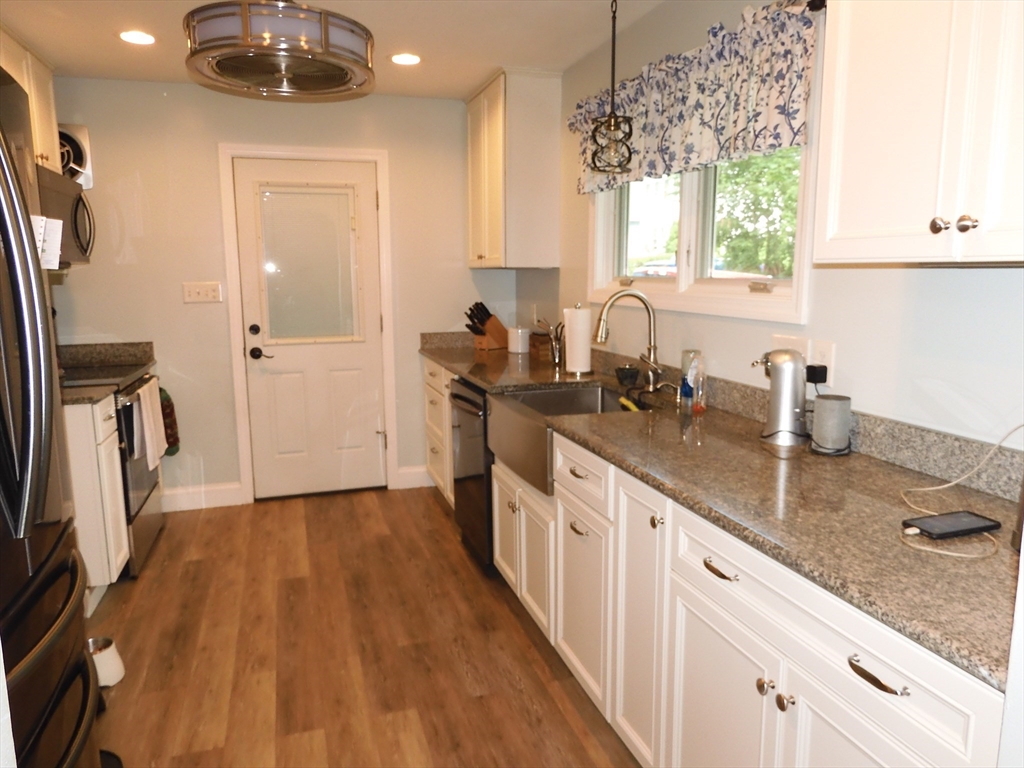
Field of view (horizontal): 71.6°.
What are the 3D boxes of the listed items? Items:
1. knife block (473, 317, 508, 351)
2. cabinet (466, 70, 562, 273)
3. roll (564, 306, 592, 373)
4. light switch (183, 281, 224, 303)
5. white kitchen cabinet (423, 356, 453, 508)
[{"bbox_3d":[-0.131,-0.334,4.534,0.106,0.230,0.250,7,11,38],"label":"knife block"},{"bbox_3d":[-0.007,-1.187,4.150,0.322,1.010,0.820,-3,9,-17],"label":"cabinet"},{"bbox_3d":[0.318,-0.206,3.421,0.117,0.287,0.117,0,9,0],"label":"roll"},{"bbox_3d":[-1.792,-0.533,4.116,0.204,0.118,0.015,-3,9,-17],"label":"light switch"},{"bbox_3d":[-0.140,0.246,4.310,0.622,0.770,0.840,-3,9,-17],"label":"white kitchen cabinet"}]

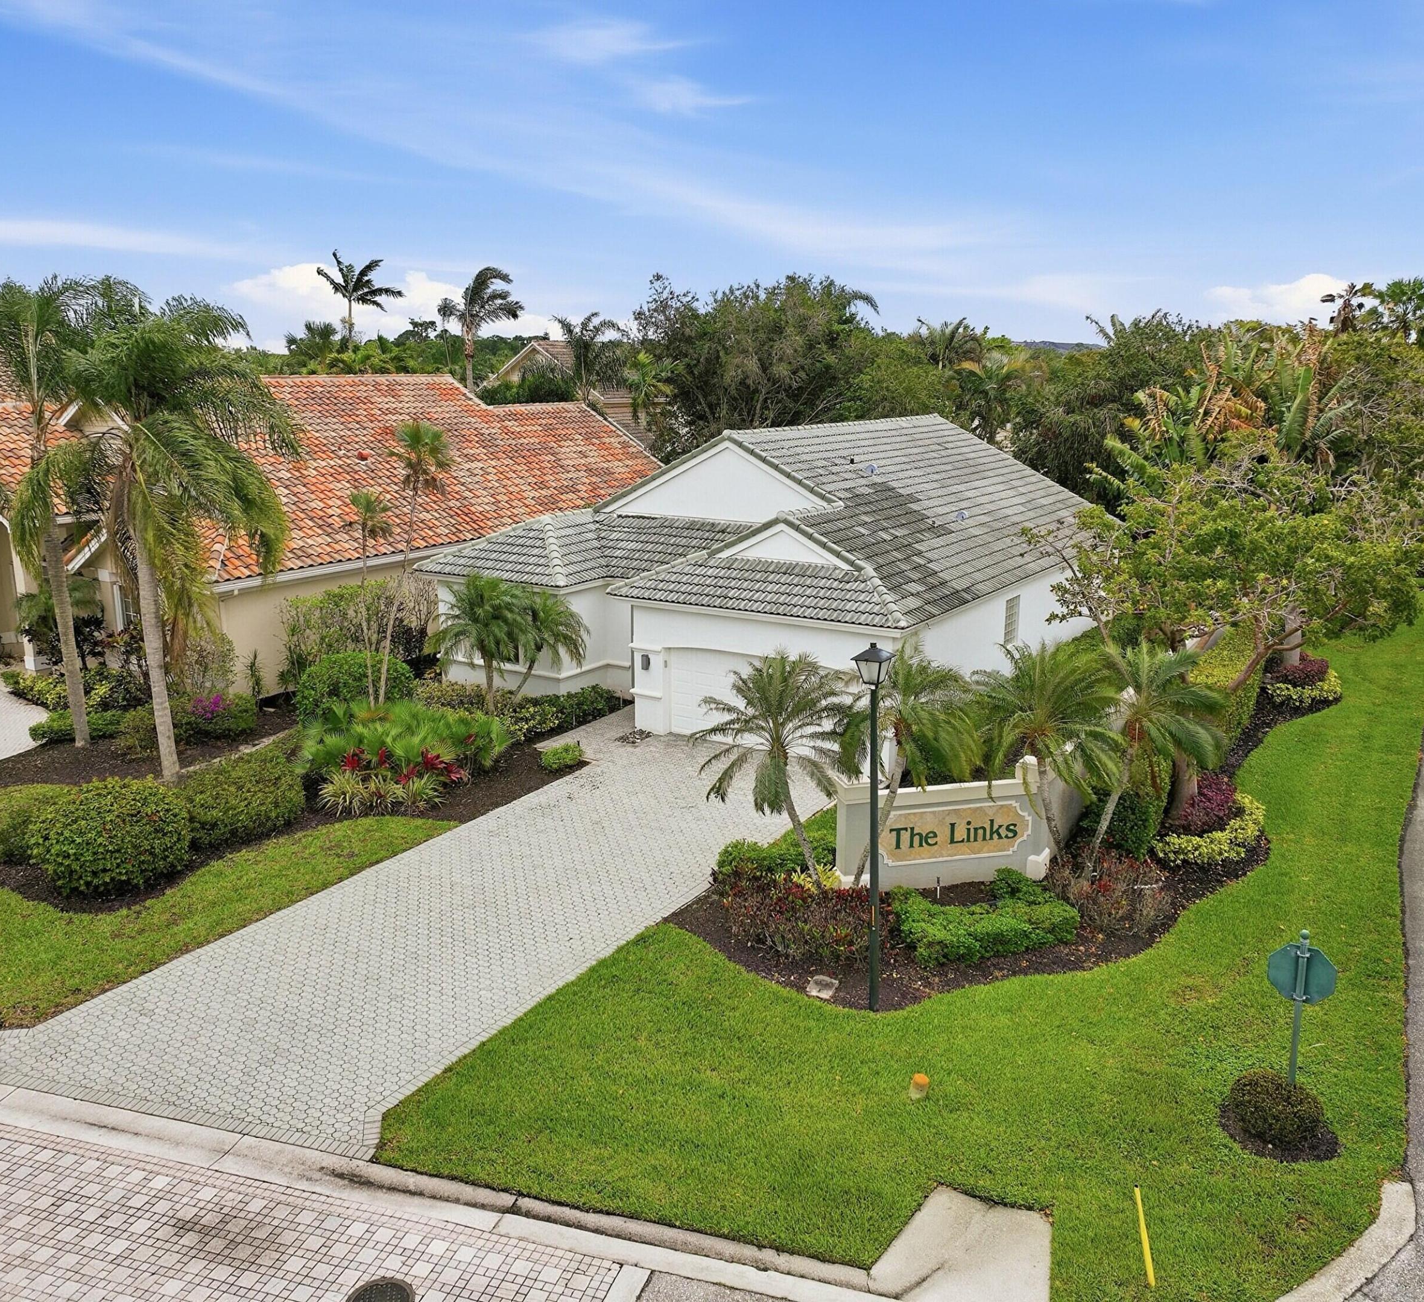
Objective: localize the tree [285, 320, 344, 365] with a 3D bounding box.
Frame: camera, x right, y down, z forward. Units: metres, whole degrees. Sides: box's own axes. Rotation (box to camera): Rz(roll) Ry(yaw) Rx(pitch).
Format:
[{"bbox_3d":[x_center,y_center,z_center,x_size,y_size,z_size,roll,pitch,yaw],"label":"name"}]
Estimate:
[{"bbox_3d":[-24.106,-14.781,74.543,3.600,11.047,3.600,-5,14,-17],"label":"tree"}]

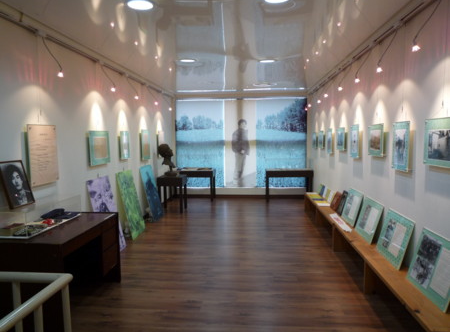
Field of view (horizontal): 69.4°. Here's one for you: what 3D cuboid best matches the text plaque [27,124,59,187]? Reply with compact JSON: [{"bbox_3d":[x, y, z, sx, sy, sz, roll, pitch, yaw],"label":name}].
[{"bbox_3d":[-1.750,-0.108,3.123,0.031,0.564,0.417,0,5,5],"label":"text plaque"}]

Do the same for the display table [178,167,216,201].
[{"bbox_3d":[-0.790,0.473,8.075,1.070,0.744,0.465,0,5,5],"label":"display table"}]

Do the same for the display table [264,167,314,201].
[{"bbox_3d":[1.539,0.458,7.853,1.085,0.744,0.465,0,5,5],"label":"display table"}]

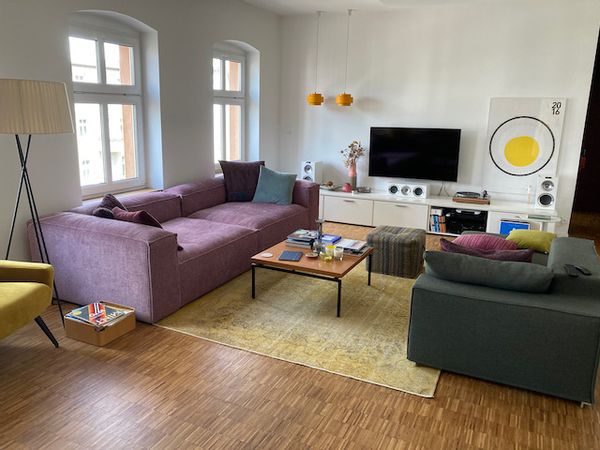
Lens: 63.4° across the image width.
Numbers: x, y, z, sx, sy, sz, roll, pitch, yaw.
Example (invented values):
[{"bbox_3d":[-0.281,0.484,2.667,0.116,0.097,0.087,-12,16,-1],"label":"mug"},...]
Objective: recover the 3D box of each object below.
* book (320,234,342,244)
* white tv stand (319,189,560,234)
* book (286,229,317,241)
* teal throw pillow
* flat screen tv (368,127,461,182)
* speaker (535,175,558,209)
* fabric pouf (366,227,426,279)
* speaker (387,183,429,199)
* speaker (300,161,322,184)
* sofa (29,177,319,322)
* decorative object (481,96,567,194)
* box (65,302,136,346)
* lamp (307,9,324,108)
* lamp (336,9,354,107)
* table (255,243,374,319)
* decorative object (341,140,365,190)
[{"bbox_3d":[0.241,0.132,4.355,0.201,0.025,0.200,7,14,25],"label":"book"},{"bbox_3d":[1.604,-0.165,6.750,3.443,0.436,0.578,7,14,23],"label":"white tv stand"},{"bbox_3d":[0.046,0.102,4.572,0.243,0.027,0.350,7,14,23],"label":"book"},{"bbox_3d":[-0.306,-0.493,6.093,0.500,0.460,0.160,7,-2,23],"label":"teal throw pillow"},{"bbox_3d":[1.555,-0.970,6.649,1.223,0.695,0.060,7,14,25],"label":"flat screen tv"},{"bbox_3d":[3.110,-0.422,6.099,0.203,0.420,0.330,7,14,23],"label":"speaker"},{"bbox_3d":[0.994,0.262,4.924,0.479,0.392,0.471,7,14,23],"label":"fabric pouf"},{"bbox_3d":[1.473,-0.481,6.557,0.532,0.180,0.280,7,14,25],"label":"speaker"},{"bbox_3d":[0.182,-0.767,7.191,0.208,0.390,0.335,7,14,25],"label":"speaker"},{"bbox_3d":[-0.961,0.008,5.155,1.216,0.687,3.253,7,14,23],"label":"sofa"},{"bbox_3d":[2.773,-0.979,6.092,0.850,1.197,0.030,7,14,25],"label":"decorative object"},{"bbox_3d":[-1.372,0.674,3.354,0.323,0.143,0.317,7,14,25],"label":"box"},{"bbox_3d":[0.244,-2.397,7.029,0.251,1.308,0.251,1,13,0],"label":"lamp"},{"bbox_3d":[0.636,-2.258,6.593,0.258,1.259,0.258,7,14,25],"label":"lamp"},{"bbox_3d":[0.128,0.414,4.146,0.776,0.358,0.797,7,14,25],"label":"table"},{"bbox_3d":[0.779,-0.854,7.087,0.310,0.716,0.270,7,14,23],"label":"decorative object"}]

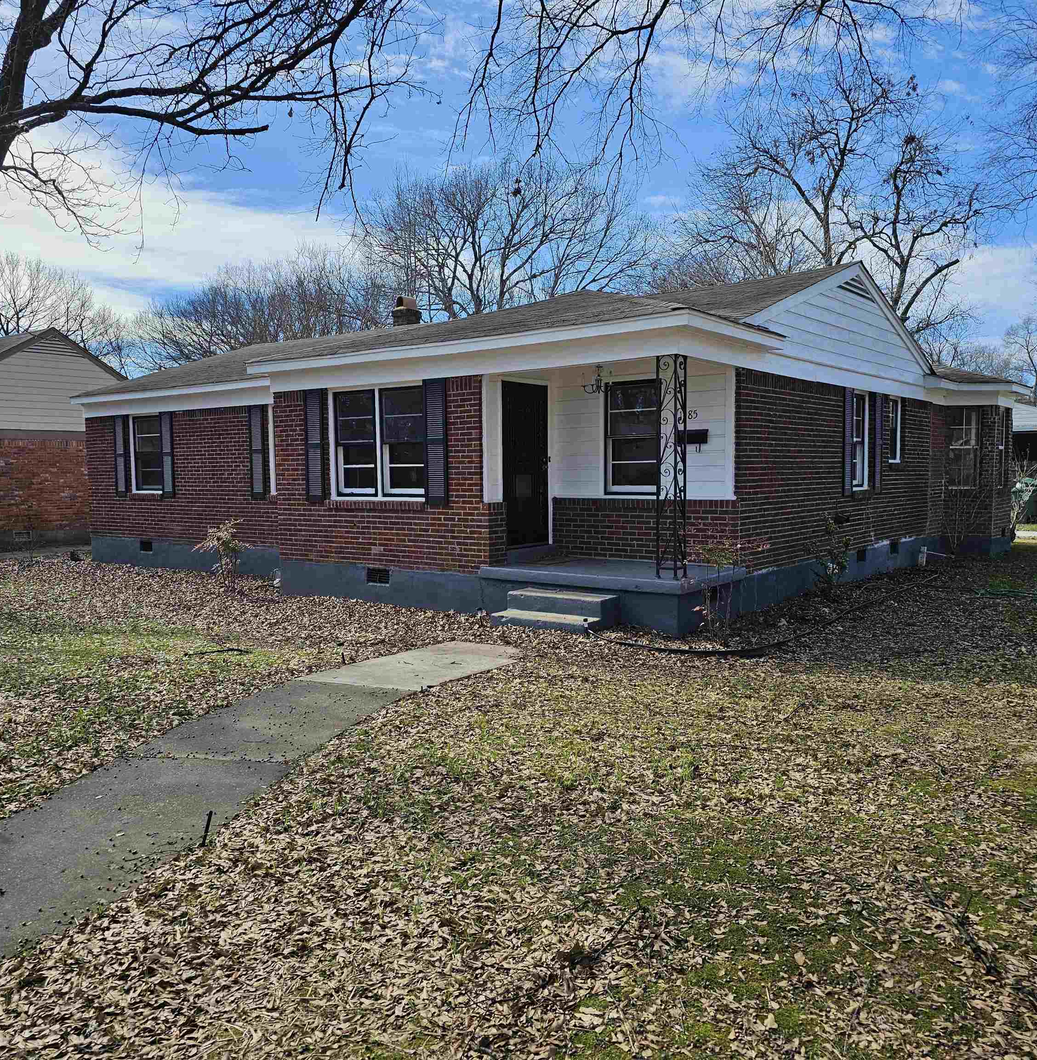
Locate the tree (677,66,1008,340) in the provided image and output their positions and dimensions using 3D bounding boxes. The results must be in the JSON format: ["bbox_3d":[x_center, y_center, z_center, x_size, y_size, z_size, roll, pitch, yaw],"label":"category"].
[{"bbox_3d":[10.380,-7.624,30.445,10.582,14.373,9.735,0,4,0],"label":"tree"}]

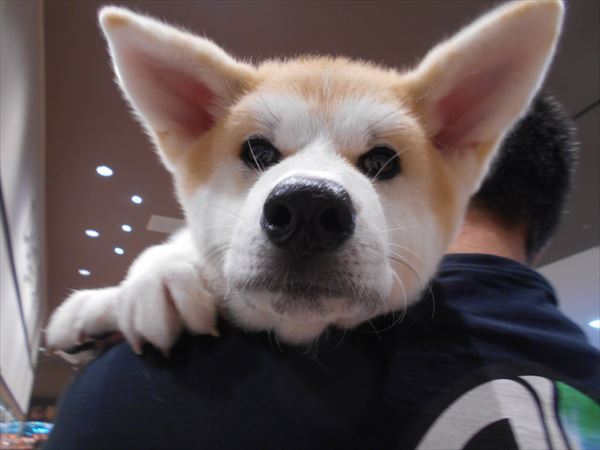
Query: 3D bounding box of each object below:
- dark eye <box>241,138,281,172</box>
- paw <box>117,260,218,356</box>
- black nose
[{"bbox_3d":[-0.021,-0.039,0.250,0.023,0.019,0.015,5,2,13],"label":"dark eye"},{"bbox_3d":[-0.080,0.049,0.272,0.058,0.052,0.056,0,15,0],"label":"paw"},{"bbox_3d":[0.003,-0.004,0.188,0.038,0.032,0.027,4,2,5],"label":"black nose"}]

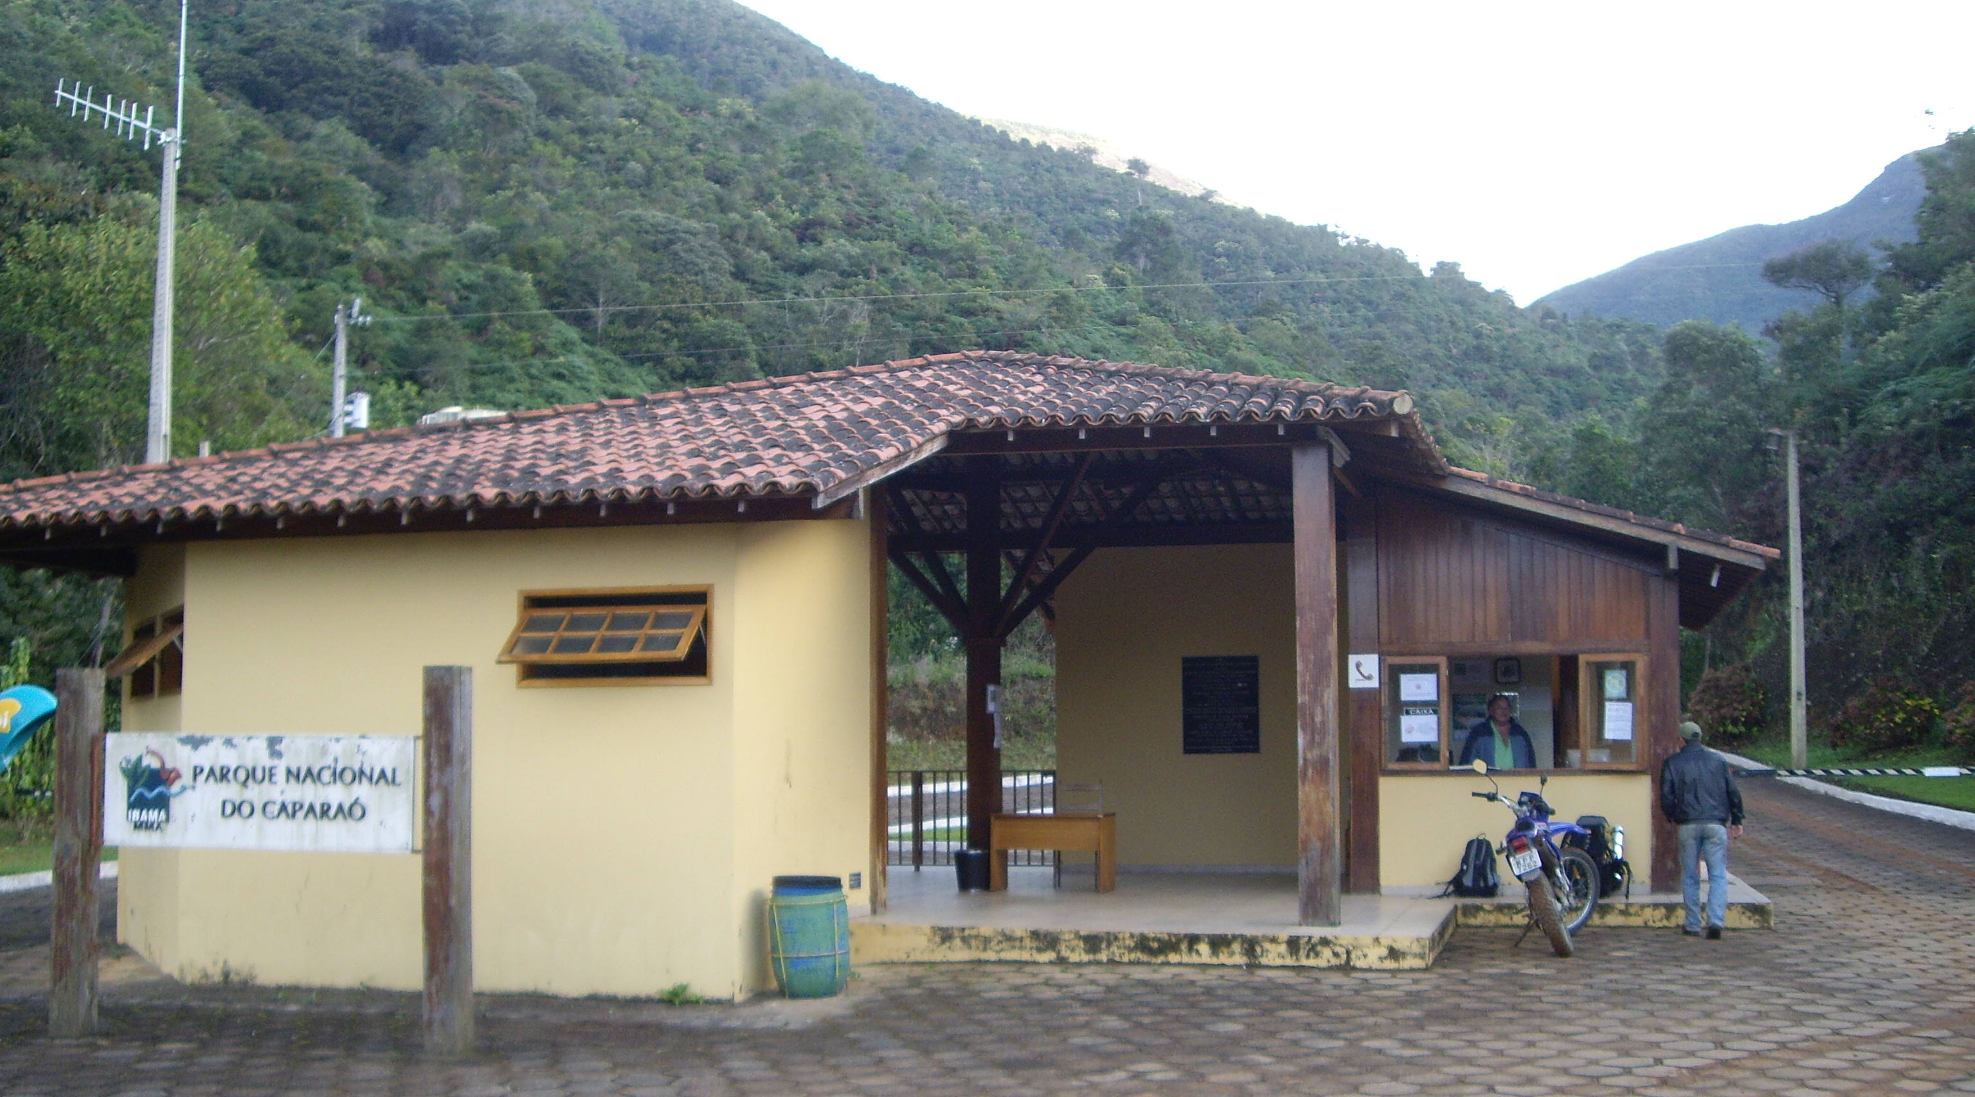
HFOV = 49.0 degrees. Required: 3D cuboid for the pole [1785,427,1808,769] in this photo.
[{"bbox_3d":[16.409,1.009,44.000,0.280,6.902,0.280,-2,-5,17],"label":"pole"}]

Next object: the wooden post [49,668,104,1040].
[{"bbox_3d":[-4.968,1.654,11.850,0.185,1.990,0.185,-1,-5,13],"label":"wooden post"}]

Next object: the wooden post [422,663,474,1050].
[{"bbox_3d":[-2.834,1.621,11.400,0.187,1.999,0.187,-1,-5,13],"label":"wooden post"}]

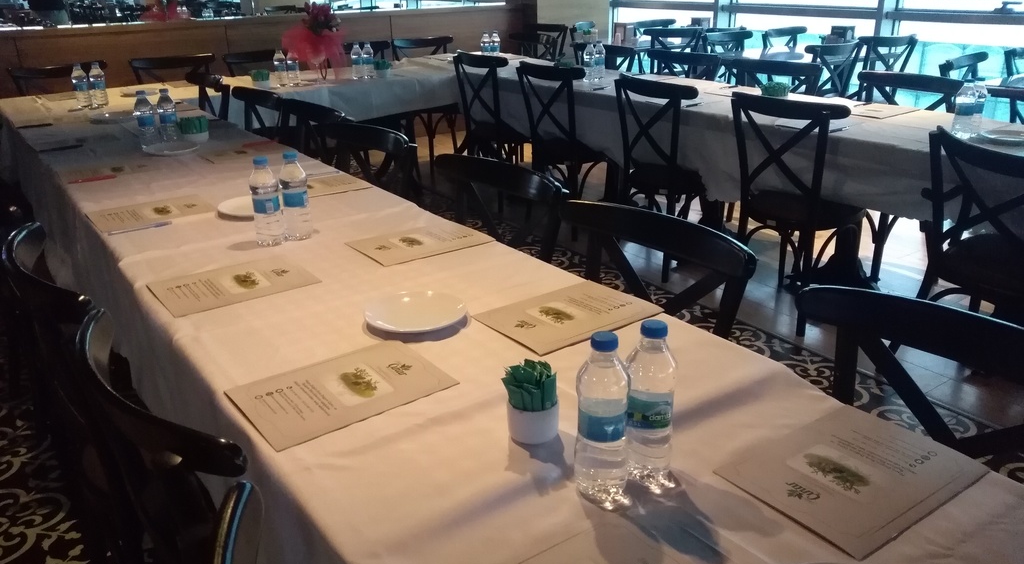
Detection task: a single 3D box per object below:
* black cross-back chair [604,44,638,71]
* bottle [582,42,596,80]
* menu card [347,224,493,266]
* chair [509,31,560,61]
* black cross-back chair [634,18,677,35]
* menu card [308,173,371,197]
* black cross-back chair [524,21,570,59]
[{"bbox_3d":[0.482,-1.178,5.373,0.520,0.875,0.490,-15,26,-30],"label":"black cross-back chair"},{"bbox_3d":[0.448,-1.292,4.537,0.066,0.213,0.066,-16,26,-33],"label":"bottle"},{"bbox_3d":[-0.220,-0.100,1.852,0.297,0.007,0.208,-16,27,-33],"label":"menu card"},{"bbox_3d":[-0.019,-1.545,6.314,0.520,0.875,0.490,-15,26,-30],"label":"chair"},{"bbox_3d":[1.437,-1.951,7.168,0.465,0.895,0.485,-16,26,-32],"label":"black cross-back chair"},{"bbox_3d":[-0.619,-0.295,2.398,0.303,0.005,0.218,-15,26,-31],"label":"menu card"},{"bbox_3d":[0.225,-2.006,7.345,0.485,0.885,0.495,-13,25,-27],"label":"black cross-back chair"}]

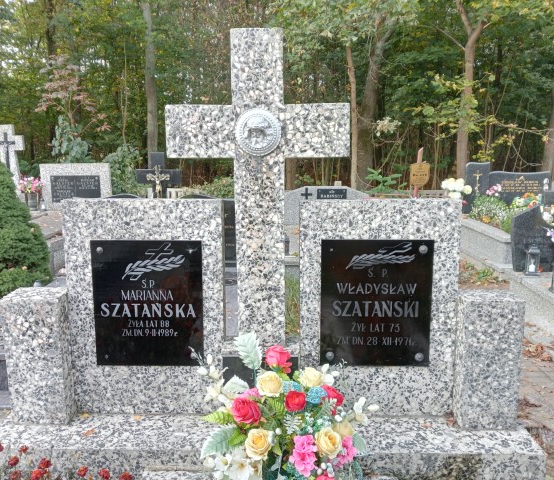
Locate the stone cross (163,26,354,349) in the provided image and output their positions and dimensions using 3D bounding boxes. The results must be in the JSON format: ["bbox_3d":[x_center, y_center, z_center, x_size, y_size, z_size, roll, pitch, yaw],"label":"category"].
[{"bbox_3d":[-0.074,-0.194,2.164,0.734,1.284,0.130,0,9,1],"label":"stone cross"}]

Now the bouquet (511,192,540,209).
[{"bbox_3d":[4.145,-0.641,8.600,0.460,0.310,0.340,1,8,6],"label":"bouquet"}]

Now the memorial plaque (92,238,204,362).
[{"bbox_3d":[-0.496,0.249,1.985,0.424,0.495,0.020,0,8,2],"label":"memorial plaque"}]

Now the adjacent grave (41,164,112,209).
[{"bbox_3d":[-2.877,-0.767,7.469,0.985,0.675,0.150,-1,8,-4],"label":"adjacent grave"}]

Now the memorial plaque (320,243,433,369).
[{"bbox_3d":[0.378,0.248,1.958,0.420,0.495,0.020,0,8,2],"label":"memorial plaque"}]

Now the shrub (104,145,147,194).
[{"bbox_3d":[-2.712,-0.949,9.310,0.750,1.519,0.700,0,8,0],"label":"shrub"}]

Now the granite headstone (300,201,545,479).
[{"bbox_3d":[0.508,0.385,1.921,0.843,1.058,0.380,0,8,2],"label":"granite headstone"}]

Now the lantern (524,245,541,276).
[{"bbox_3d":[2.323,0.179,4.673,0.110,0.270,0.110,1,8,6],"label":"lantern"}]

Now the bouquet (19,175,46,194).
[{"bbox_3d":[-3.469,-0.784,7.300,0.320,0.280,0.280,0,8,0],"label":"bouquet"}]

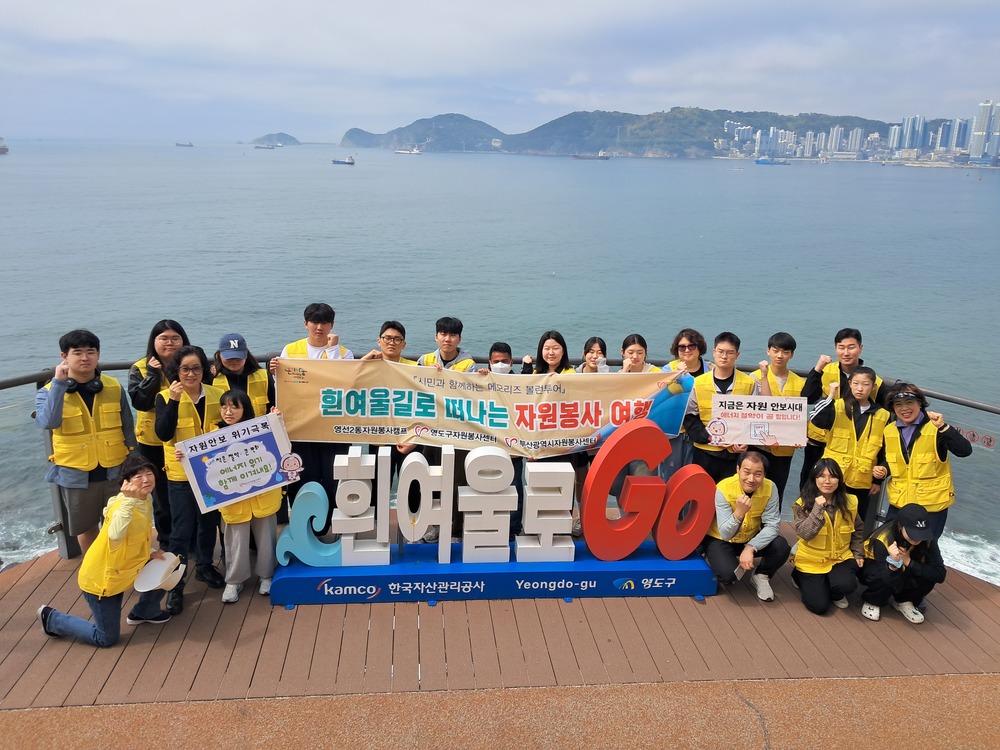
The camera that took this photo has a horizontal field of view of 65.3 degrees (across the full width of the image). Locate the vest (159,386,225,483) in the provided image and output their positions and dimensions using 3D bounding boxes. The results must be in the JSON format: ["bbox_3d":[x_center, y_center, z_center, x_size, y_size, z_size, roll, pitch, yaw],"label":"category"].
[{"bbox_3d":[-1.819,0.355,4.660,0.440,0.575,0.280,-9,19,-29],"label":"vest"}]

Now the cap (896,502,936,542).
[{"bbox_3d":[2.634,0.936,4.950,0.180,0.150,0.260,-1,44,-4],"label":"cap"}]

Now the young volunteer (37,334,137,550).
[{"bbox_3d":[-2.488,0.547,4.691,0.570,1.690,0.400,-10,19,-31],"label":"young volunteer"}]

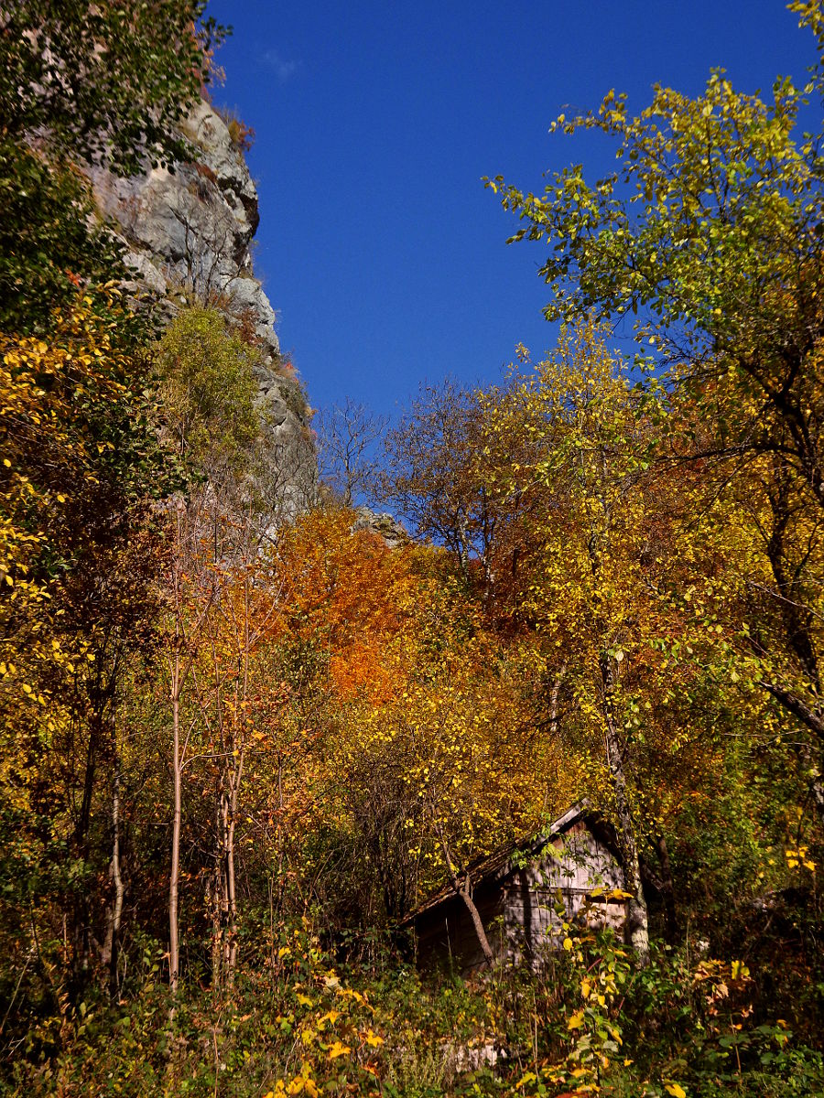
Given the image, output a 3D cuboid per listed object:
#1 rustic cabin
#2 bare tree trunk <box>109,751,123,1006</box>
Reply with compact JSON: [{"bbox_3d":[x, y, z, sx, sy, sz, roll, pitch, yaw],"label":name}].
[{"bbox_3d":[2.472,7.513,31.570,3.545,3.517,5.738,7,-22,-16],"label":"rustic cabin"},{"bbox_3d":[-4.763,5.278,24.500,0.220,3.965,0.200,0,-21,0],"label":"bare tree trunk"}]

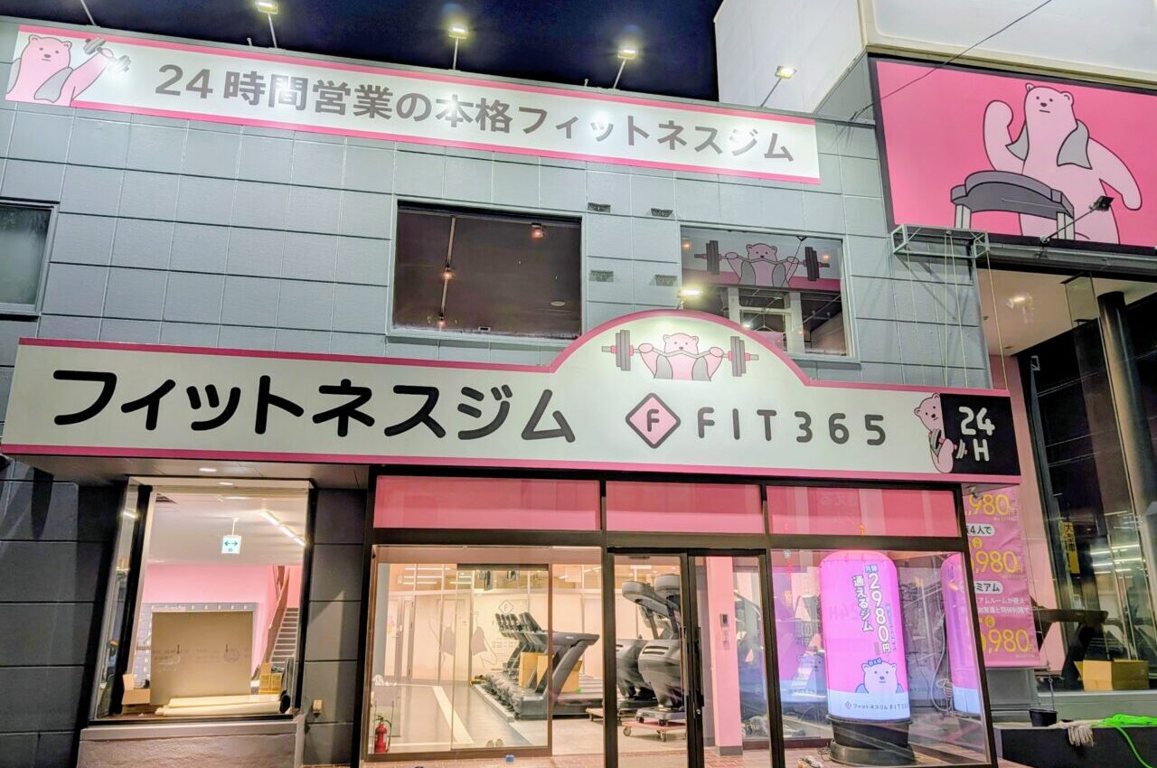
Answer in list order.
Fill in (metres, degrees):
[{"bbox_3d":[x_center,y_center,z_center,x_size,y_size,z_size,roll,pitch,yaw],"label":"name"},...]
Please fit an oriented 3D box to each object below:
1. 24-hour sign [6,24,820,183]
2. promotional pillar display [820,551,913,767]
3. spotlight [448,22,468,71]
[{"bbox_3d":[-1.585,-3.449,10.158,10.009,0.990,0.060,3,-15,-11],"label":"24-hour sign"},{"bbox_3d":[3.098,2.880,8.716,0.860,2.140,0.860,1,-14,-3],"label":"promotional pillar display"},{"bbox_3d":[-1.504,-4.212,9.991,0.260,0.230,0.760,3,-15,-11],"label":"spotlight"}]

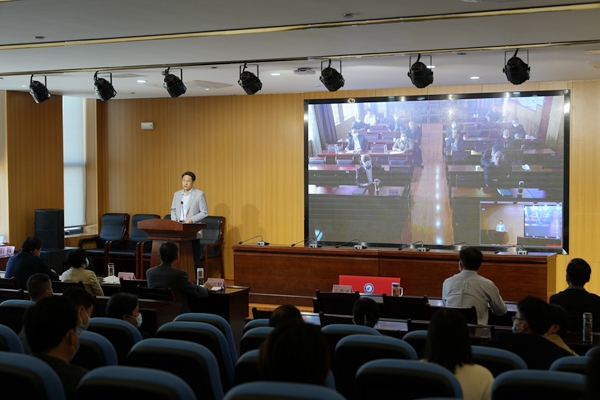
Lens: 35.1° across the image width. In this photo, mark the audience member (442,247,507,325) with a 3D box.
[{"bbox_3d":[1.442,1.032,7.777,0.540,1.324,0.800,0,2,17],"label":"audience member"}]

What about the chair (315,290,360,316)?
[{"bbox_3d":[0.410,1.232,8.445,0.430,0.900,0.500,1,2,24],"label":"chair"}]

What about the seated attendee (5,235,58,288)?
[{"bbox_3d":[-2.640,1.002,9.620,0.580,1.281,0.800,1,2,27],"label":"seated attendee"}]

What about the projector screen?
[{"bbox_3d":[1.891,-0.387,13.778,3.942,2.256,0.120,1,2,24],"label":"projector screen"}]

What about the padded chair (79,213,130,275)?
[{"bbox_3d":[-3.272,0.736,15.871,0.610,1.030,0.650,1,2,25],"label":"padded chair"}]

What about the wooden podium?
[{"bbox_3d":[-1.675,0.782,12.584,0.720,1.140,0.580,1,2,25],"label":"wooden podium"}]

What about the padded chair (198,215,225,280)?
[{"bbox_3d":[-1.609,0.757,15.096,0.610,1.030,0.650,1,2,25],"label":"padded chair"}]

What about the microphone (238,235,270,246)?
[{"bbox_3d":[-0.646,0.556,13.050,0.420,0.150,0.170,1,2,25],"label":"microphone"}]

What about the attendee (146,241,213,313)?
[{"bbox_3d":[-1.242,1.033,9.859,0.560,1.310,0.720,0,2,10],"label":"attendee"}]

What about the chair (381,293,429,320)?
[{"bbox_3d":[0.963,1.242,8.145,0.430,0.900,0.500,1,2,24],"label":"chair"}]

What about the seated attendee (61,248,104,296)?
[{"bbox_3d":[-2.064,1.061,9.369,0.480,1.176,0.750,1,2,26],"label":"seated attendee"}]

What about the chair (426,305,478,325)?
[{"bbox_3d":[1.370,1.300,8.213,0.440,0.870,0.520,1,2,25],"label":"chair"}]

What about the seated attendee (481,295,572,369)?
[{"bbox_3d":[1.221,1.111,5.212,0.540,1.208,0.780,0,2,2],"label":"seated attendee"}]

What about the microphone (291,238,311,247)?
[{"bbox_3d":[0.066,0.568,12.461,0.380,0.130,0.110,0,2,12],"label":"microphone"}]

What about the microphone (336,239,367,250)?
[{"bbox_3d":[0.667,0.577,12.181,0.400,0.140,0.110,0,2,12],"label":"microphone"}]

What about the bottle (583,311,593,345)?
[{"bbox_3d":[2.060,0.921,6.805,0.070,0.228,0.070,1,2,25],"label":"bottle"}]

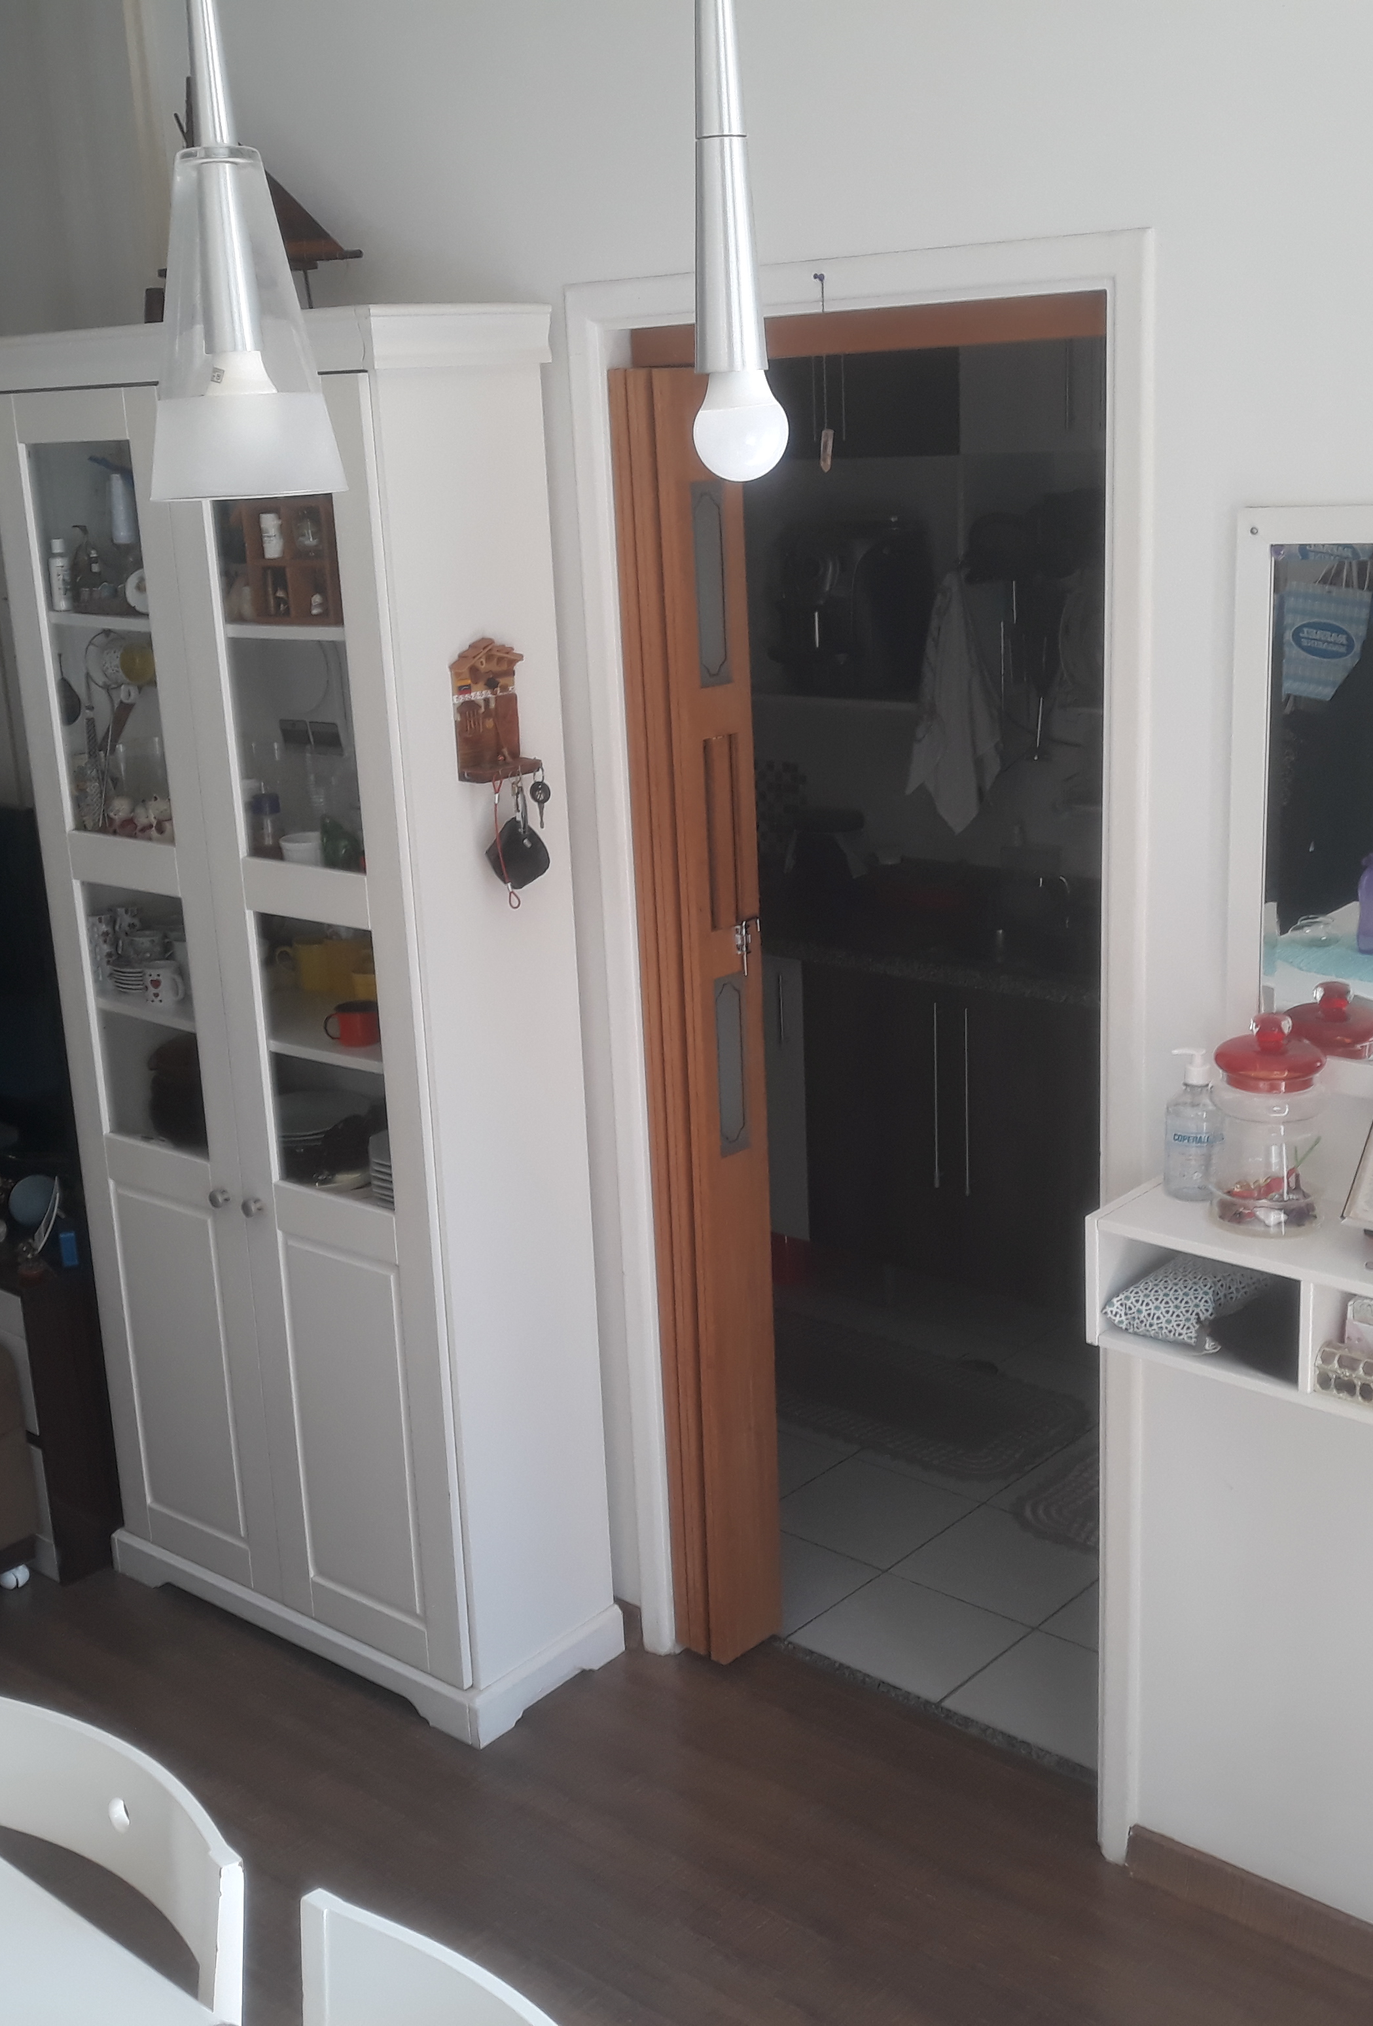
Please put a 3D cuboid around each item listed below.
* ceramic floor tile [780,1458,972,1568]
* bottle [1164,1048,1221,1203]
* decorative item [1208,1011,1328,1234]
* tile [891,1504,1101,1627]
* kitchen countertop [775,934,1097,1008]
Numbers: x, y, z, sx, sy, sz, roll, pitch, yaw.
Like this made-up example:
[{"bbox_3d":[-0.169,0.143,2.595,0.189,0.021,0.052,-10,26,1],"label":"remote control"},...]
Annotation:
[{"bbox_3d":[0.341,0.943,3.963,0.308,0.010,0.319,10,20,39],"label":"ceramic floor tile"},{"bbox_3d":[0.619,0.131,2.547,0.074,0.183,0.072,-1,16,4],"label":"bottle"},{"bbox_3d":[0.675,0.120,2.446,0.126,0.253,0.126,11,20,40],"label":"decorative item"},{"bbox_3d":[0.573,0.990,3.773,0.310,0.010,0.302,11,20,40],"label":"tile"},{"bbox_3d":[0.581,-0.163,4.781,1.600,0.036,0.550,10,20,39],"label":"kitchen countertop"}]

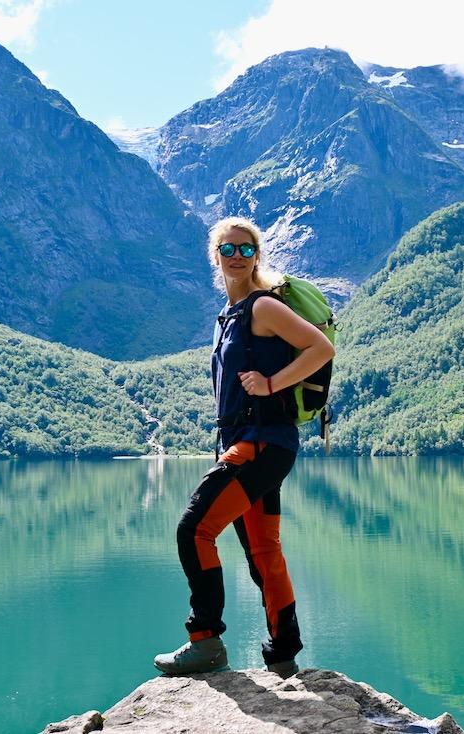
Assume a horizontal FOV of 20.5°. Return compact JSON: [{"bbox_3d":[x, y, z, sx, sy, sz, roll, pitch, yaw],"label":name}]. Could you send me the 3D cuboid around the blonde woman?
[{"bbox_3d":[0.045,0.280,4.670,0.620,1.660,0.480,1,-4,-17],"label":"blonde woman"}]

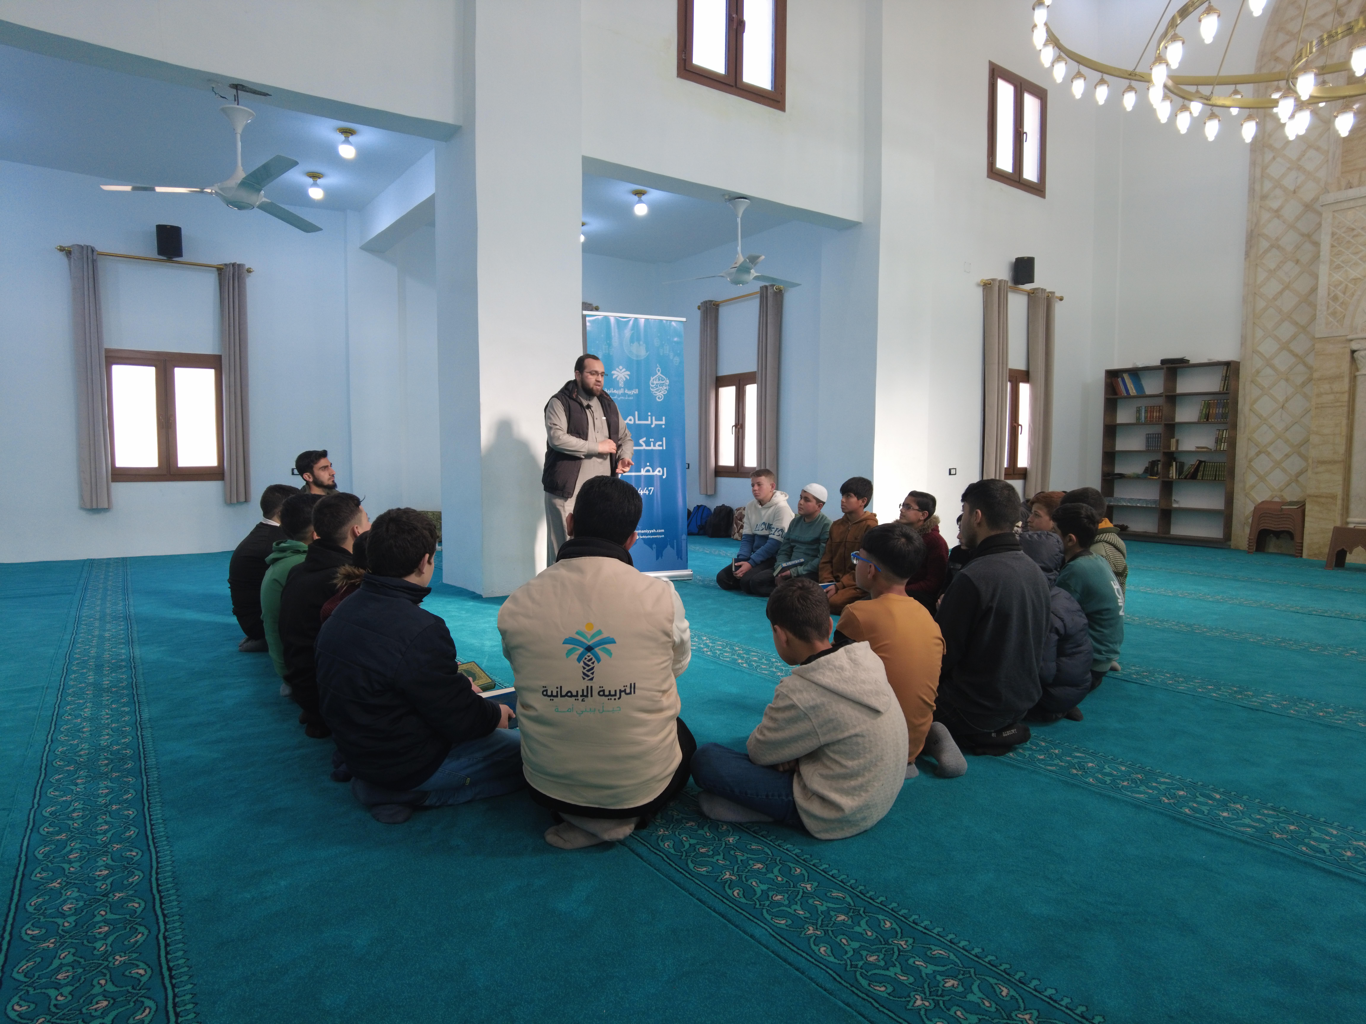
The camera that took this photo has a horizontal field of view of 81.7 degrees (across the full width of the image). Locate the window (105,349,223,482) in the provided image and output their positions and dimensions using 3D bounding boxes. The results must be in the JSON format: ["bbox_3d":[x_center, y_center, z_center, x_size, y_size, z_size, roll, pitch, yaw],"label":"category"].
[{"bbox_3d":[-5.193,-0.959,7.952,0.980,1.300,0.100,-2,5,-36],"label":"window"}]

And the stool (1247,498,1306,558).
[{"bbox_3d":[6.240,0.179,8.268,0.470,0.540,0.350,4,5,43],"label":"stool"}]

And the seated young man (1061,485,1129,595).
[{"bbox_3d":[2.046,0.293,4.149,0.620,0.820,0.480,2,4,28],"label":"seated young man"}]

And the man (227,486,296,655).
[{"bbox_3d":[-2.046,0.267,4.188,0.640,0.840,0.500,-3,5,-43],"label":"man"}]

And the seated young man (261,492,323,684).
[{"bbox_3d":[-1.580,0.321,3.490,0.460,0.808,0.620,4,6,45],"label":"seated young man"}]

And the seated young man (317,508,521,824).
[{"bbox_3d":[-0.772,0.398,2.393,0.520,0.820,0.660,4,5,45],"label":"seated young man"}]

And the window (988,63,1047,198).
[{"bbox_3d":[3.721,-4.229,8.803,1.164,1.203,0.080,-3,5,-36],"label":"window"}]

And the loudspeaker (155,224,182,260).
[{"bbox_3d":[-4.800,-2.525,7.379,0.210,0.280,0.190,-3,5,-36],"label":"loudspeaker"}]

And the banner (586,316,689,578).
[{"bbox_3d":[-0.332,-0.487,6.217,0.836,2.091,0.160,-1,4,-20],"label":"banner"}]

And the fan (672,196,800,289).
[{"bbox_3d":[0.399,-2.345,6.896,1.220,0.757,1.320,2,5,22],"label":"fan"}]

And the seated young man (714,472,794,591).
[{"bbox_3d":[0.640,0.122,5.788,0.450,0.868,0.600,4,6,41],"label":"seated young man"}]

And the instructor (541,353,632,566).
[{"bbox_3d":[-0.680,-0.256,5.492,0.580,1.666,0.420,-3,5,-33],"label":"instructor"}]

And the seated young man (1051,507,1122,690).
[{"bbox_3d":[1.670,0.340,3.542,0.620,0.762,0.460,4,5,40],"label":"seated young man"}]

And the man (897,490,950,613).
[{"bbox_3d":[1.419,0.263,4.729,0.620,0.800,0.460,-2,4,-28],"label":"man"}]

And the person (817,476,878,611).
[{"bbox_3d":[1.080,0.203,5.165,0.640,0.860,0.460,-2,4,-32],"label":"person"}]

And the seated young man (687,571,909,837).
[{"bbox_3d":[0.352,0.500,2.277,0.540,0.628,0.530,-4,6,-42],"label":"seated young man"}]

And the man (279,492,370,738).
[{"bbox_3d":[-1.177,0.346,3.011,0.500,0.840,0.640,4,5,45],"label":"man"}]

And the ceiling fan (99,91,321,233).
[{"bbox_3d":[-2.786,-2.177,4.735,1.220,0.700,1.320,-1,4,-18],"label":"ceiling fan"}]

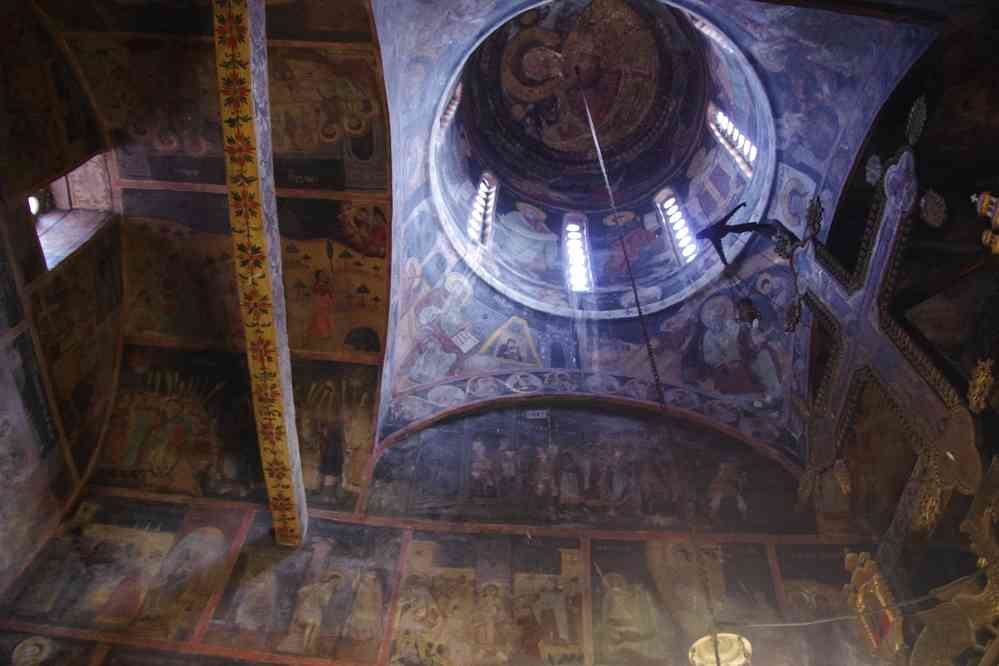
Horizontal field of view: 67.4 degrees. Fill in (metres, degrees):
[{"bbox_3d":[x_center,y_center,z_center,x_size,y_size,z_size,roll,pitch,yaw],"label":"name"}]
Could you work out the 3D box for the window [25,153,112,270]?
[{"bbox_3d":[-3.273,-0.910,5.344,0.491,0.864,0.484,6,-57,3],"label":"window"}]

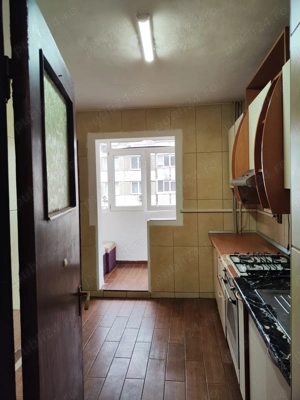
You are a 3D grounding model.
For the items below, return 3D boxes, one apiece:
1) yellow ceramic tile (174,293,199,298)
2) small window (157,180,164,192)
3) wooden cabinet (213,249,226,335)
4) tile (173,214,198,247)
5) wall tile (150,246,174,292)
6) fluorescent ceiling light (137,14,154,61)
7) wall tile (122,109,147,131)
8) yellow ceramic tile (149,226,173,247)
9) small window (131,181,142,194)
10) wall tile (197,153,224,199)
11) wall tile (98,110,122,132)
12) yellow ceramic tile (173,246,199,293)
[{"bbox_3d":[0.477,1.235,3.601,0.317,0.075,0.010,-1,2,6],"label":"yellow ceramic tile"},{"bbox_3d":[1.007,-1.388,27.500,0.764,1.190,0.120,-1,2,6],"label":"small window"},{"bbox_3d":[1.024,0.879,3.069,0.540,0.845,0.900,-1,3,7],"label":"wooden cabinet"},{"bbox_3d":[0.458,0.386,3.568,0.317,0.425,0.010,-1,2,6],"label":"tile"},{"bbox_3d":[0.154,0.903,3.624,0.317,0.600,0.010,-1,2,6],"label":"wall tile"},{"bbox_3d":[-0.017,-1.066,1.865,0.075,0.060,0.570,-1,3,4],"label":"fluorescent ceiling light"},{"bbox_3d":[-0.206,-1.032,3.584,0.317,0.287,0.010,-1,2,6],"label":"wall tile"},{"bbox_3d":[0.139,0.470,3.607,0.327,0.267,0.010,-1,2,6],"label":"yellow ceramic tile"},{"bbox_3d":[-1.314,-1.289,27.500,1.240,1.289,0.120,-1,2,6],"label":"small window"},{"bbox_3d":[0.757,-0.307,3.506,0.317,0.600,0.010,-1,2,6],"label":"wall tile"},{"bbox_3d":[-0.516,-1.026,3.621,0.317,0.274,0.020,-1,3,7],"label":"wall tile"},{"bbox_3d":[0.477,0.903,3.600,0.317,0.600,0.020,-1,3,7],"label":"yellow ceramic tile"}]

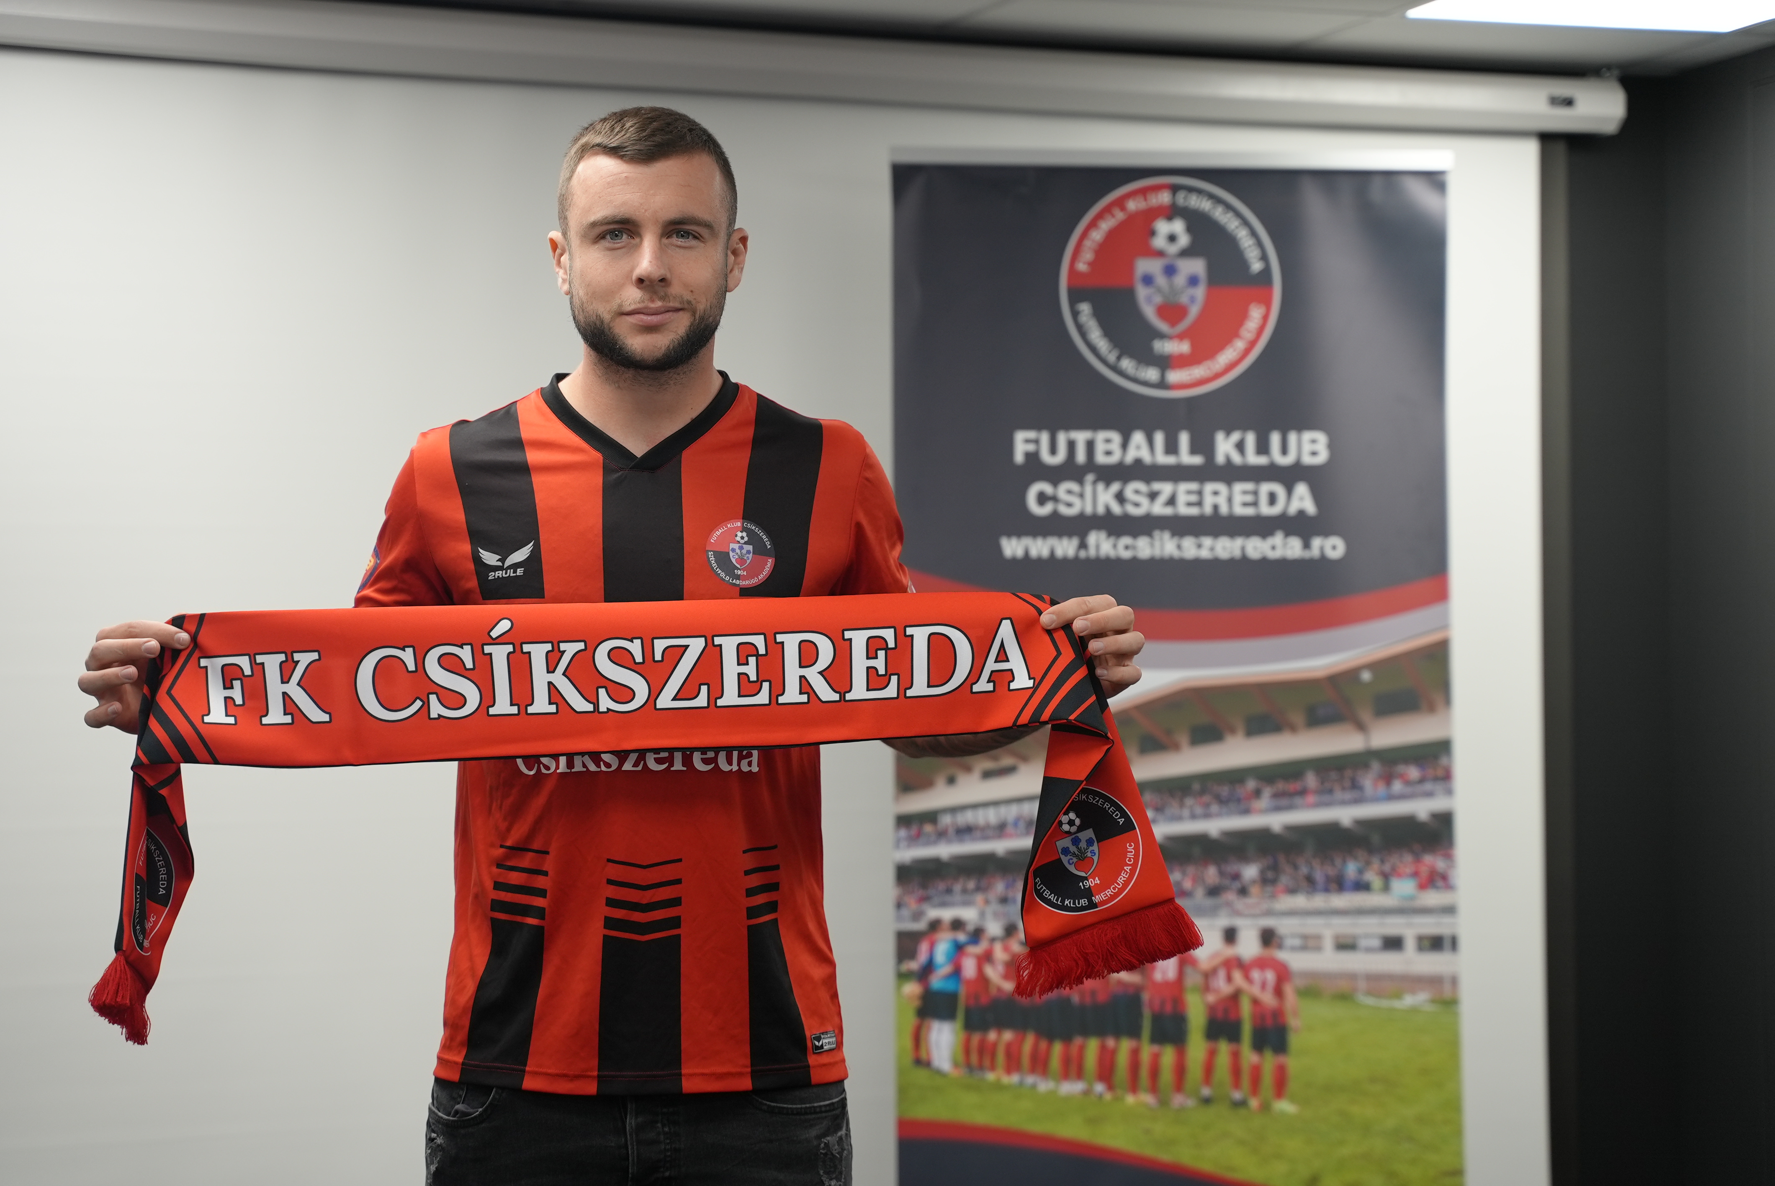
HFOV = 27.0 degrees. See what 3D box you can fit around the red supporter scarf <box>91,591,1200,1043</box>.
[{"bbox_3d":[-0.211,0.196,3.230,0.965,0.395,0.130,0,-2,-1],"label":"red supporter scarf"}]

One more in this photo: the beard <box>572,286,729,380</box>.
[{"bbox_3d":[-0.222,-0.242,3.430,0.142,0.088,0.100,0,-2,-4],"label":"beard"}]

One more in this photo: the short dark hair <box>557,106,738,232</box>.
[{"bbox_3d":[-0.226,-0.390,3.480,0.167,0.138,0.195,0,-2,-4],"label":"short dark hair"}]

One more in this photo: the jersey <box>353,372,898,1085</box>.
[{"bbox_3d":[-0.238,0.133,3.480,0.530,0.680,0.300,0,-2,-4],"label":"jersey"}]

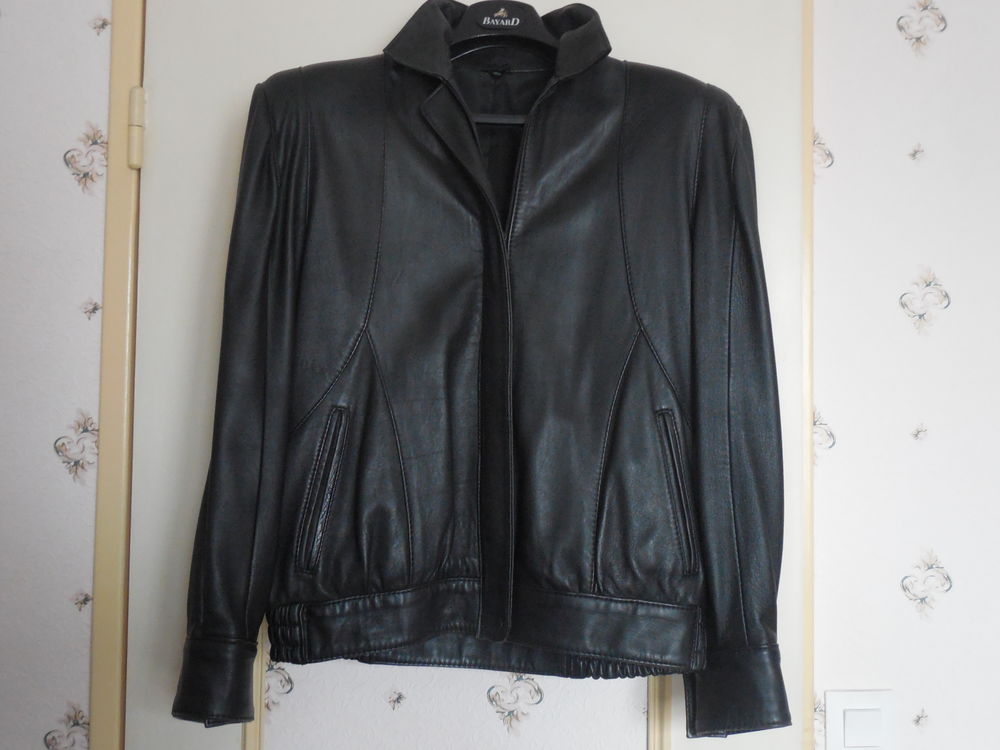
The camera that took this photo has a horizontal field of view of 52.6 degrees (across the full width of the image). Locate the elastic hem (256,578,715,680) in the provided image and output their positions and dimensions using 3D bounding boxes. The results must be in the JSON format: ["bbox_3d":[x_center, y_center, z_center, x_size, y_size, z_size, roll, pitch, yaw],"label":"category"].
[{"bbox_3d":[-0.014,0.264,1.055,0.450,0.112,0.115,1,-3,-3],"label":"elastic hem"}]

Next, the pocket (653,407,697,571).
[{"bbox_3d":[0.181,0.120,1.040,0.028,0.168,0.020,-9,-2,-18],"label":"pocket"}]

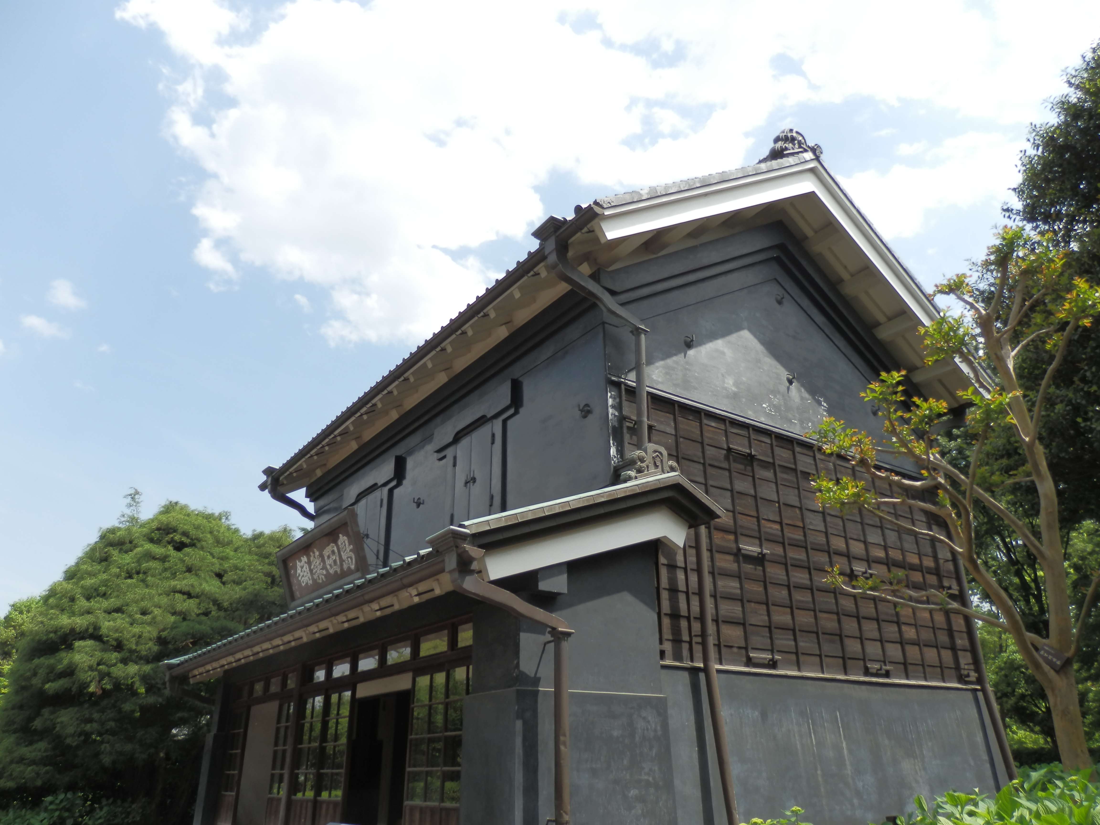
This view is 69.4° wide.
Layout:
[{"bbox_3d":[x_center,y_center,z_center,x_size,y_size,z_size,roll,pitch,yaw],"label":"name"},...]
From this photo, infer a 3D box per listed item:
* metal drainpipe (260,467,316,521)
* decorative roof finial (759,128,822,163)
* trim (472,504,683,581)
[{"bbox_3d":[-5.648,1.873,17.507,1.320,1.070,0.420,16,-29,-32],"label":"metal drainpipe"},{"bbox_3d":[3.821,-4.229,12.591,1.120,0.720,0.400,16,-29,-32],"label":"decorative roof finial"},{"bbox_3d":[0.439,1.304,7.963,2.600,1.060,0.120,16,-29,-32],"label":"trim"}]

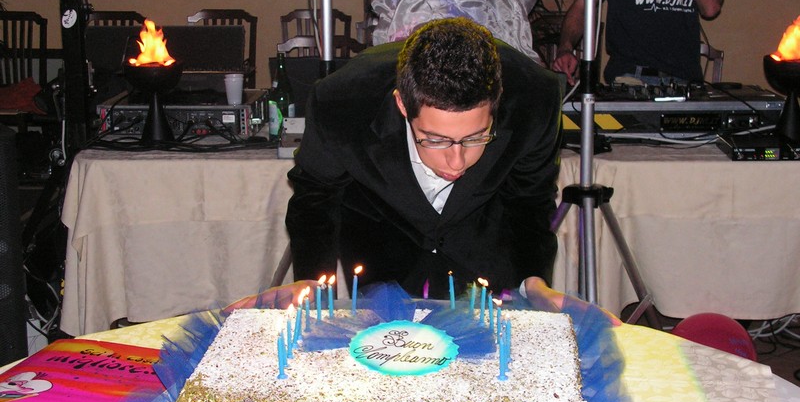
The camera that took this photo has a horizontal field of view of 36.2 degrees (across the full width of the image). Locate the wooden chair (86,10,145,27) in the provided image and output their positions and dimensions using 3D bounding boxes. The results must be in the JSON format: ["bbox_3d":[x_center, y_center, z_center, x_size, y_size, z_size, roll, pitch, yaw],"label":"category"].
[{"bbox_3d":[-1.696,-0.604,7.170,0.450,0.970,0.520,0,12,0],"label":"wooden chair"}]

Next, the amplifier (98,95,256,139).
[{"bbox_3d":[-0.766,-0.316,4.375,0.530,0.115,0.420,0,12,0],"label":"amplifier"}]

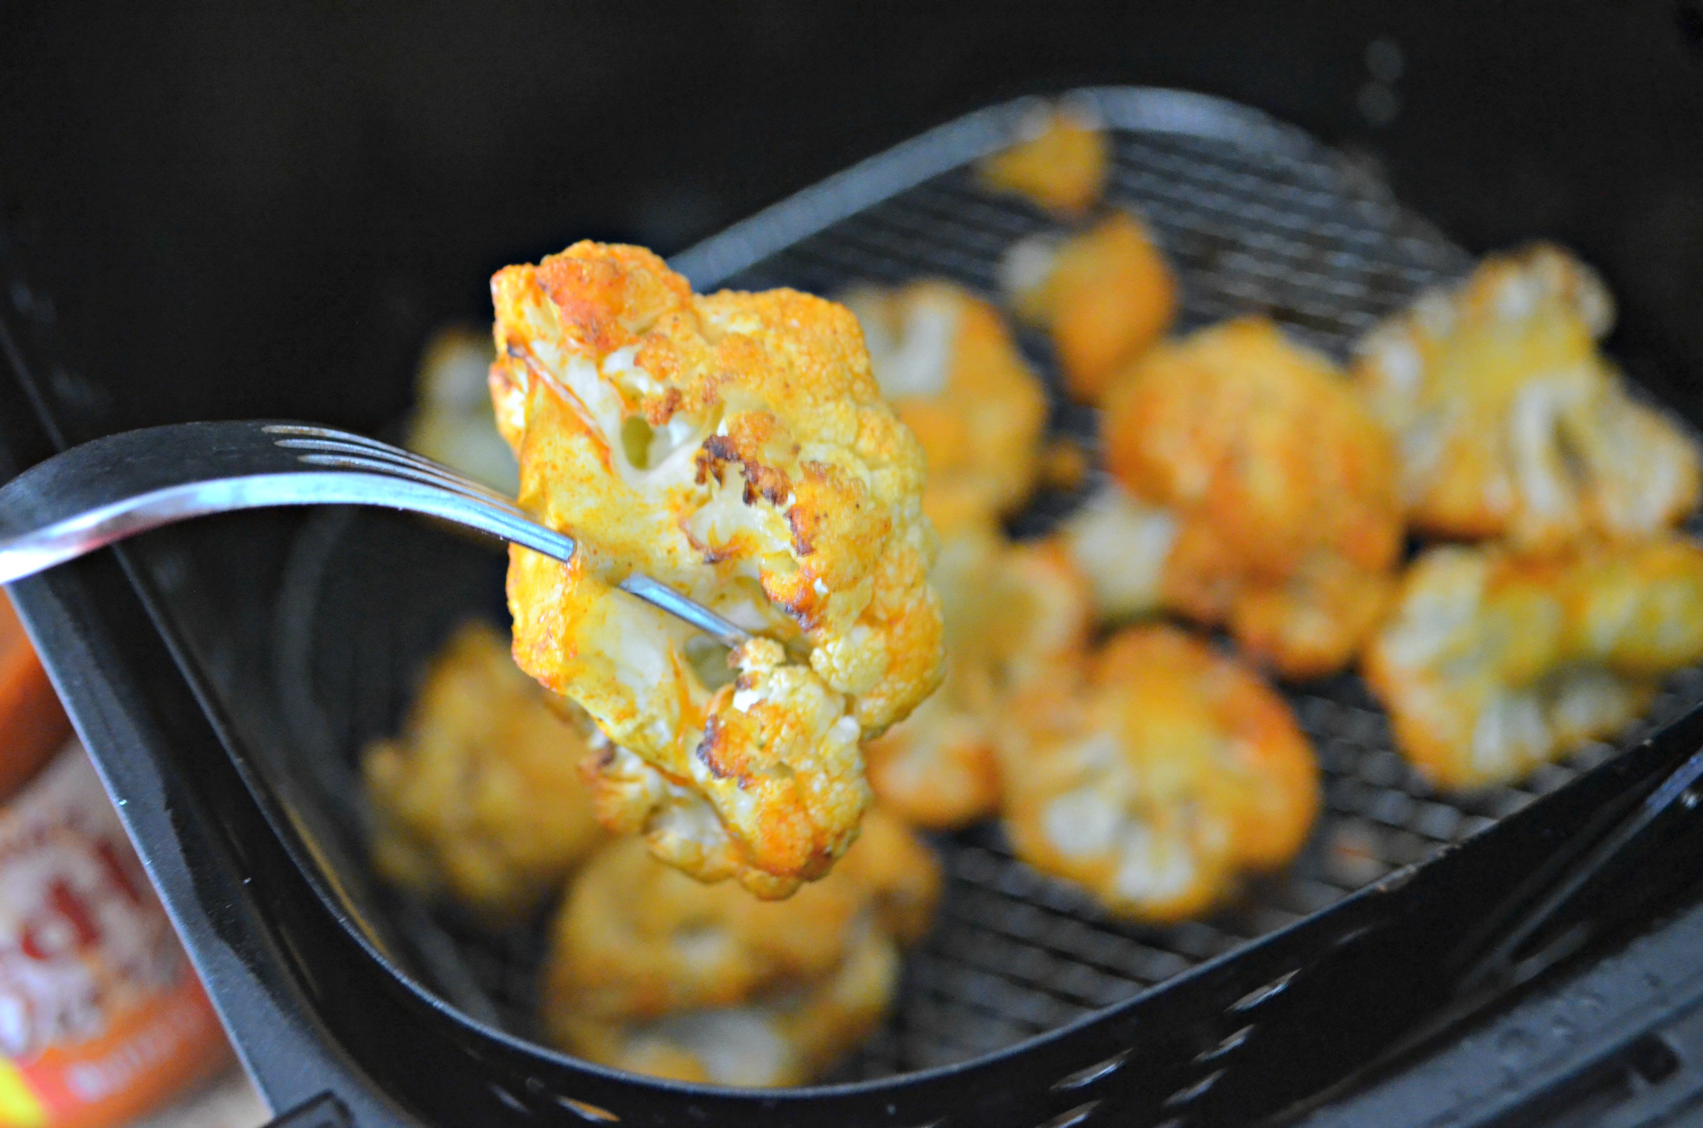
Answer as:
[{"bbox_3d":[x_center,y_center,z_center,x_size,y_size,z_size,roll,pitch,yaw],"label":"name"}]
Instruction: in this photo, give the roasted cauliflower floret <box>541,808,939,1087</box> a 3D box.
[{"bbox_3d":[-0.013,0.046,0.272,0.046,0.032,0.033,-9,50,0],"label":"roasted cauliflower floret"}]

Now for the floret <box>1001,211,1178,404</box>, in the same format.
[{"bbox_3d":[0.036,-0.039,0.343,0.025,0.023,0.033,-9,50,0],"label":"floret"}]

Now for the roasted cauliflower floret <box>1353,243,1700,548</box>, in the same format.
[{"bbox_3d":[0.092,-0.022,0.310,0.045,0.041,0.041,-9,50,0],"label":"roasted cauliflower floret"}]

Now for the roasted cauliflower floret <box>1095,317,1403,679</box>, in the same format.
[{"bbox_3d":[0.053,-0.009,0.303,0.038,0.042,0.050,-9,50,0],"label":"roasted cauliflower floret"}]

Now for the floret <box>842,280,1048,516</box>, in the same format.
[{"bbox_3d":[0.012,-0.024,0.330,0.032,0.028,0.039,-9,50,0],"label":"floret"}]

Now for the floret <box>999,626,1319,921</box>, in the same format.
[{"bbox_3d":[0.038,0.026,0.284,0.038,0.030,0.037,-9,50,0],"label":"floret"}]

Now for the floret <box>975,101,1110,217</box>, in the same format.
[{"bbox_3d":[0.031,-0.066,0.371,0.021,0.017,0.020,-9,50,0],"label":"floret"}]

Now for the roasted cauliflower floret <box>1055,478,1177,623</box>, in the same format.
[{"bbox_3d":[0.038,-0.002,0.317,0.018,0.015,0.023,-9,50,0],"label":"roasted cauliflower floret"}]

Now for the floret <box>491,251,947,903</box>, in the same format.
[{"bbox_3d":[-0.012,0.000,0.206,0.037,0.058,0.036,-6,7,-3],"label":"floret"}]

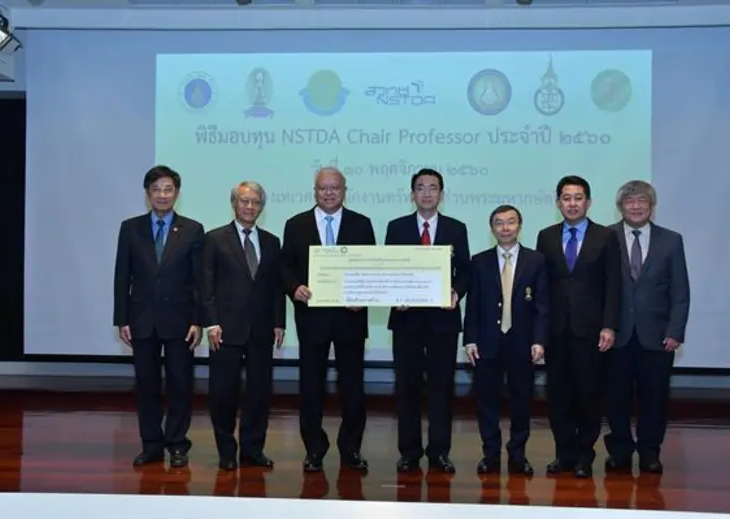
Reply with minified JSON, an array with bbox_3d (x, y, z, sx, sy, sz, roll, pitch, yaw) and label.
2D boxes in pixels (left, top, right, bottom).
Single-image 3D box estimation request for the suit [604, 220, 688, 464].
[{"bbox_3d":[1.607,0.470,4.900,0.530,1.390,0.300,1,0,19],"label":"suit"}]

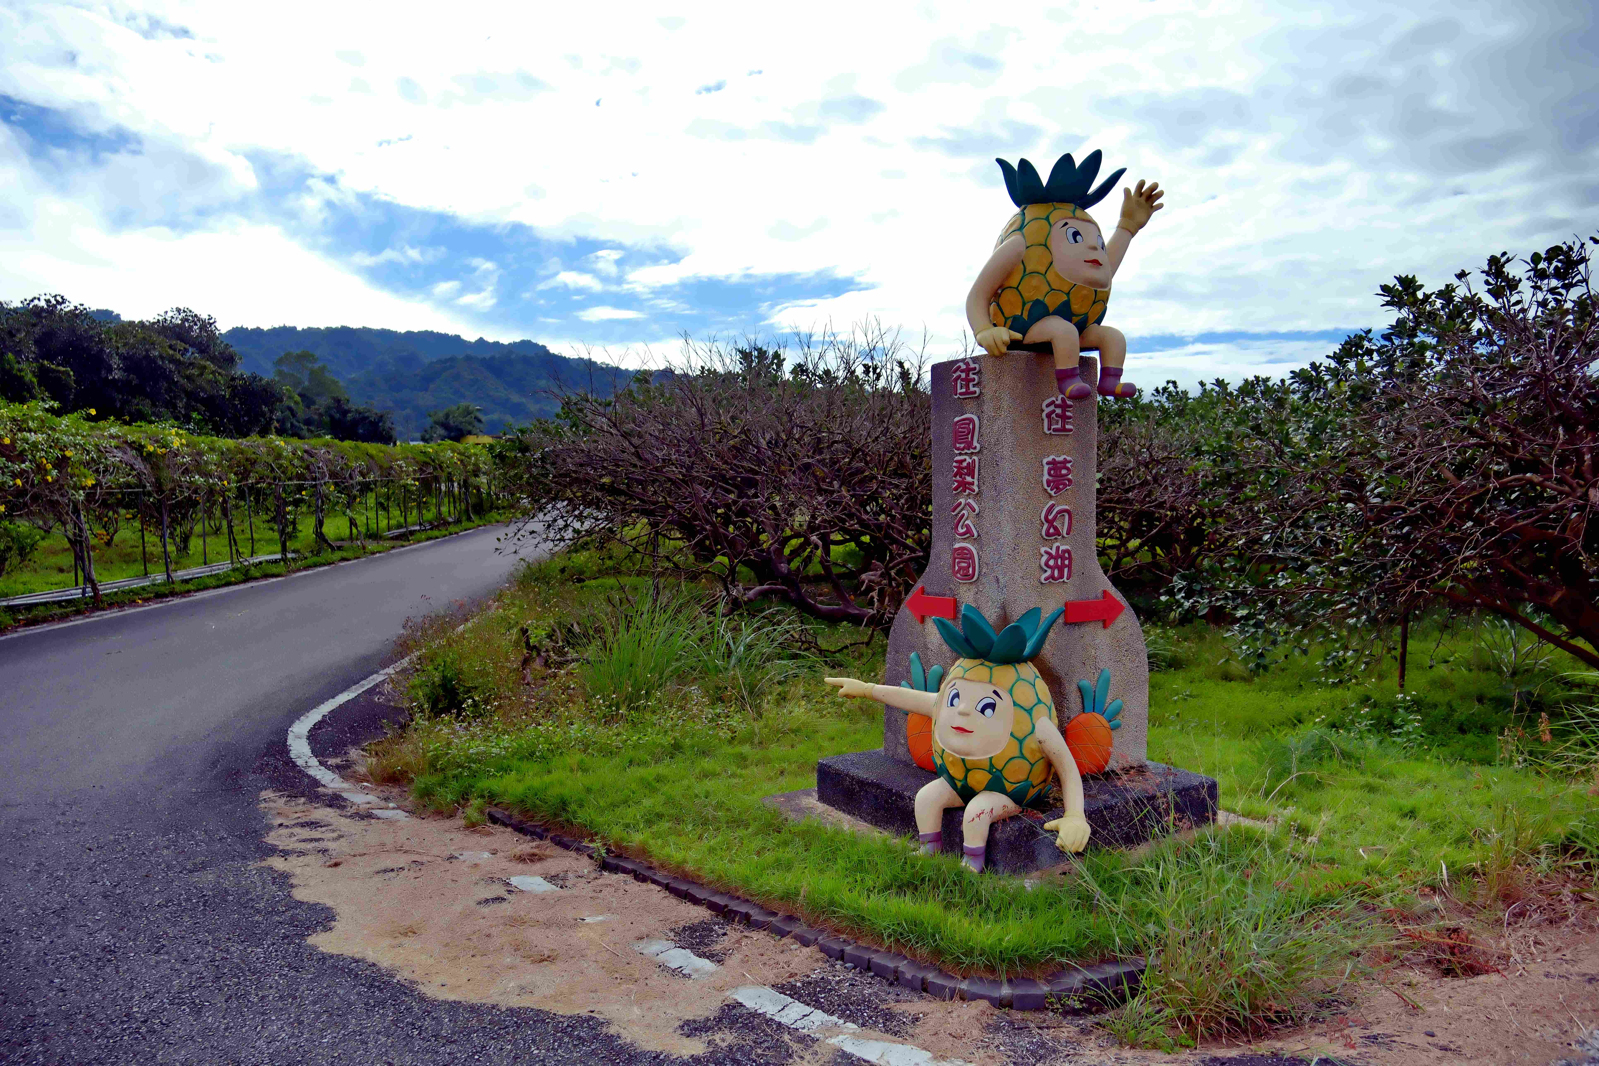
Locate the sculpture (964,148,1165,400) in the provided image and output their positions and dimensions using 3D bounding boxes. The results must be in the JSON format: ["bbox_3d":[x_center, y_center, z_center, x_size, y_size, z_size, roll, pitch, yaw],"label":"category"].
[{"bbox_3d":[1.265,-1.194,4.954,1.120,1.180,0.660,-2,3,-34],"label":"sculpture"}]

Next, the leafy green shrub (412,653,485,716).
[{"bbox_3d":[-2.465,1.064,7.500,0.540,0.460,0.500,-1,3,-18],"label":"leafy green shrub"}]

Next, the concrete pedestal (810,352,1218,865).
[{"bbox_3d":[0.998,0.261,5.032,1.314,2.130,1.314,-2,3,-34],"label":"concrete pedestal"}]

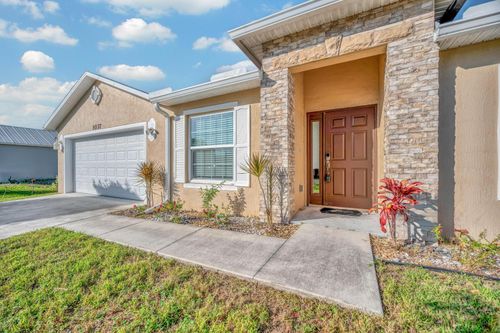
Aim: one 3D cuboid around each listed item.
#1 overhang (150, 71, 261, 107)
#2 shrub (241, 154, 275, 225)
[{"bbox_3d":[-1.016,-1.597,4.301,3.000,0.200,0.460,0,0,27],"label":"overhang"},{"bbox_3d":[0.147,0.403,3.365,0.480,1.160,0.480,0,0,27],"label":"shrub"}]

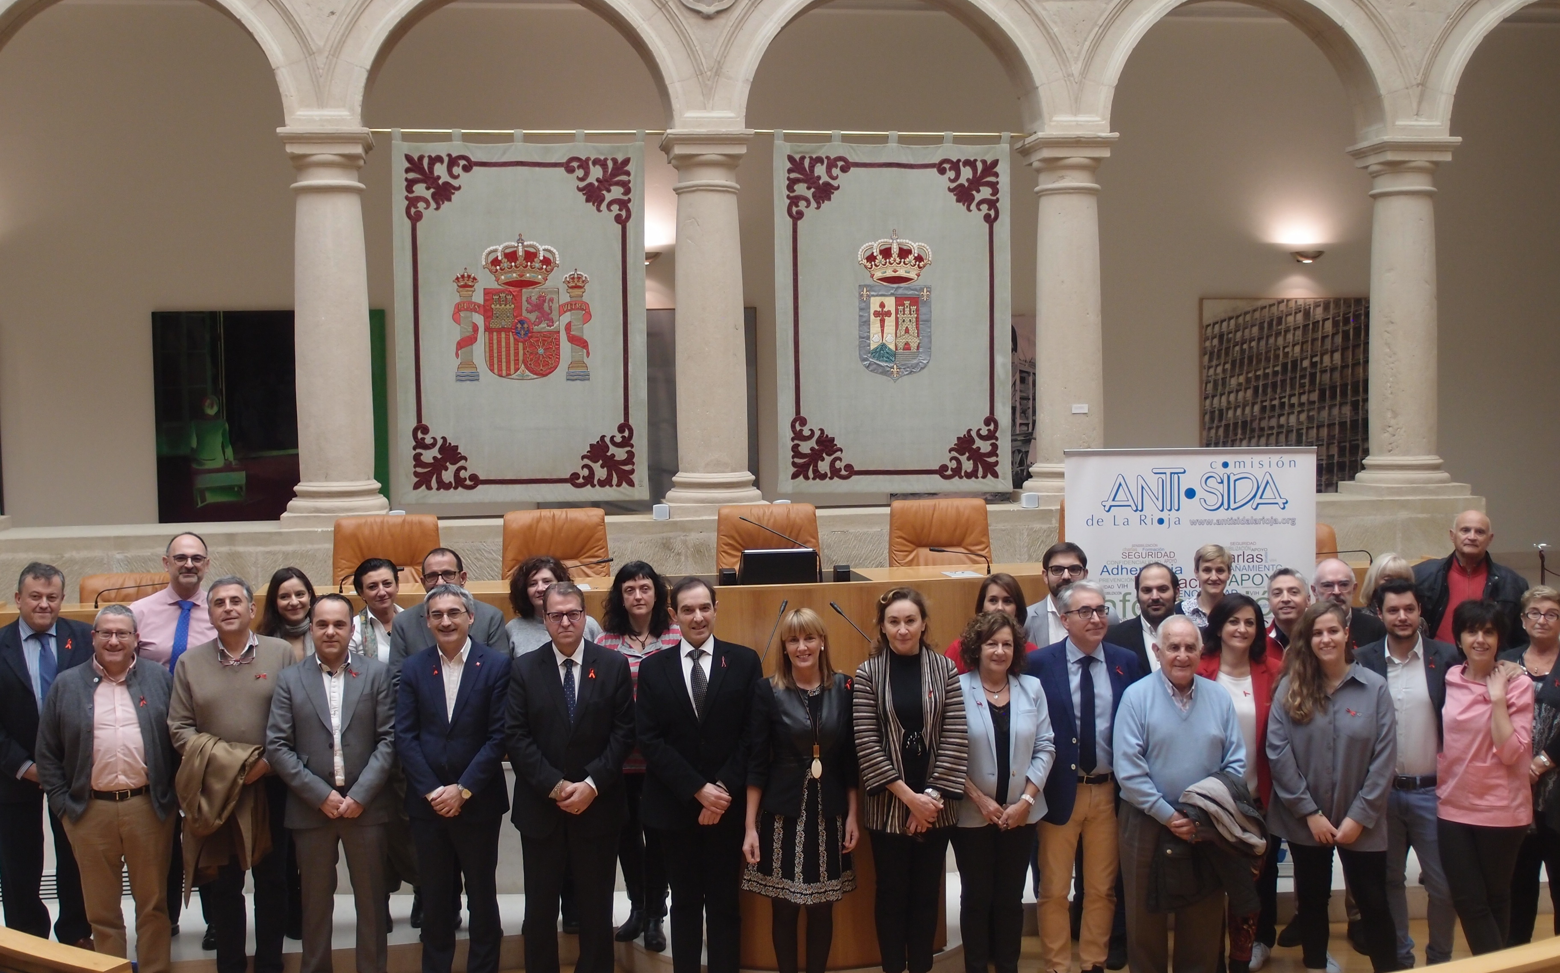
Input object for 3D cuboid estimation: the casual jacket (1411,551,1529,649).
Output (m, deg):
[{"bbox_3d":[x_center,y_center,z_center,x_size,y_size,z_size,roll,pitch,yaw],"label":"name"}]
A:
[{"bbox_3d":[3.546,0.693,8.768,0.600,0.730,0.320,0,3,14],"label":"casual jacket"}]

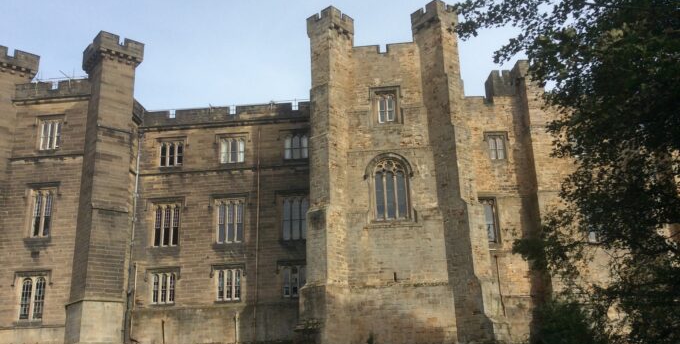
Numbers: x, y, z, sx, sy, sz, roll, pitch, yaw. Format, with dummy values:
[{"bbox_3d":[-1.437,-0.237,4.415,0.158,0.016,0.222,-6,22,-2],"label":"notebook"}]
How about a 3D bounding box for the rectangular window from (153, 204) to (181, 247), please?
[{"bbox_3d":[-11.601,3.543,41.935,1.880,2.900,0.300,-3,-17,4],"label":"rectangular window"}]

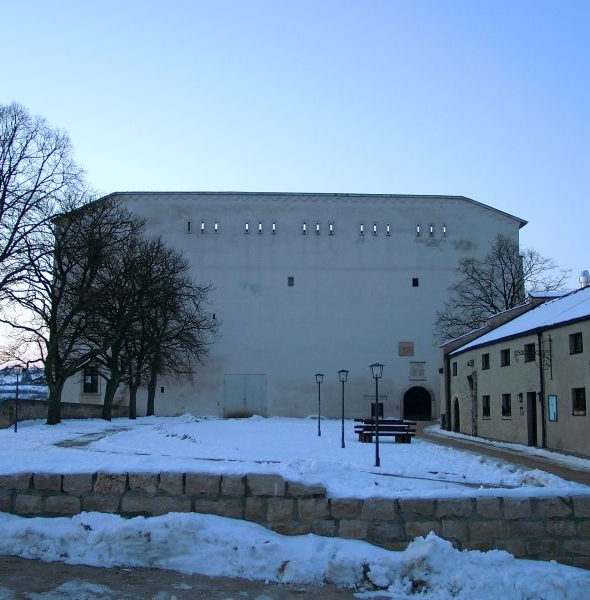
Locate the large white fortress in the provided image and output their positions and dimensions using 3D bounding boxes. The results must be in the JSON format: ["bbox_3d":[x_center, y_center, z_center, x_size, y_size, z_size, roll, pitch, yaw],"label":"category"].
[{"bbox_3d":[-0.607,1.245,66.425,35.784,17.140,15.000,1,-7,-2],"label":"large white fortress"}]

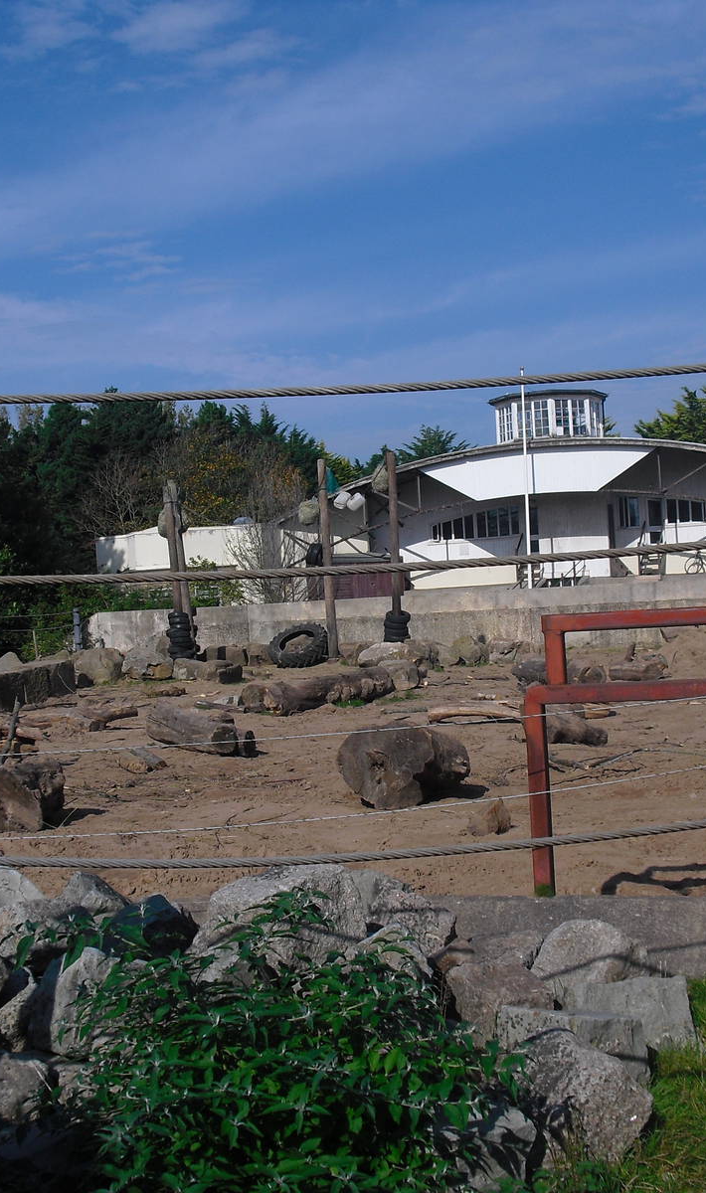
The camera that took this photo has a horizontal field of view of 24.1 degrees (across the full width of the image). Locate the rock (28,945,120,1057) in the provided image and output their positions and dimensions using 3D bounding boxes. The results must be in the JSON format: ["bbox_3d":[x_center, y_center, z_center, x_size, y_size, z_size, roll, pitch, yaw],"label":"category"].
[{"bbox_3d":[-1.061,1.557,6.350,0.340,0.390,0.370,-3,0,0],"label":"rock"}]

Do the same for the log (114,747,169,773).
[{"bbox_3d":[-2.075,1.600,16.200,0.300,0.180,0.650,-3,1,-37],"label":"log"}]

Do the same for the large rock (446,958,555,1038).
[{"bbox_3d":[0.676,1.864,7.600,0.500,0.400,0.450,-3,1,5],"label":"large rock"}]

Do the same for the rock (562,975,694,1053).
[{"bbox_3d":[1.335,2.010,7.950,0.620,0.380,0.420,-3,1,-6],"label":"rock"}]

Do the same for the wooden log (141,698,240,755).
[{"bbox_3d":[-1.729,1.400,17.500,0.400,0.400,1.500,-3,1,-33],"label":"wooden log"}]

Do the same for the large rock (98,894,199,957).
[{"bbox_3d":[-1.199,1.949,9.700,0.560,0.380,0.450,-3,1,0],"label":"large rock"}]

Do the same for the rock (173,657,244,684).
[{"bbox_3d":[-2.818,1.439,32.200,1.350,0.480,0.850,-3,1,0],"label":"rock"}]

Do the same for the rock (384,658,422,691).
[{"bbox_3d":[0.776,1.212,25.200,0.570,0.470,0.500,-3,0,0],"label":"rock"}]

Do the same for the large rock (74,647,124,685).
[{"bbox_3d":[-4.463,1.200,29.010,0.900,0.680,0.800,-3,1,-9],"label":"large rock"}]

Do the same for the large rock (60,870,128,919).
[{"bbox_3d":[-1.356,1.578,8.700,0.380,0.280,0.330,-3,1,-9],"label":"large rock"}]

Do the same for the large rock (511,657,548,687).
[{"bbox_3d":[2.954,1.245,27.400,0.650,0.470,0.600,-3,1,0],"label":"large rock"}]

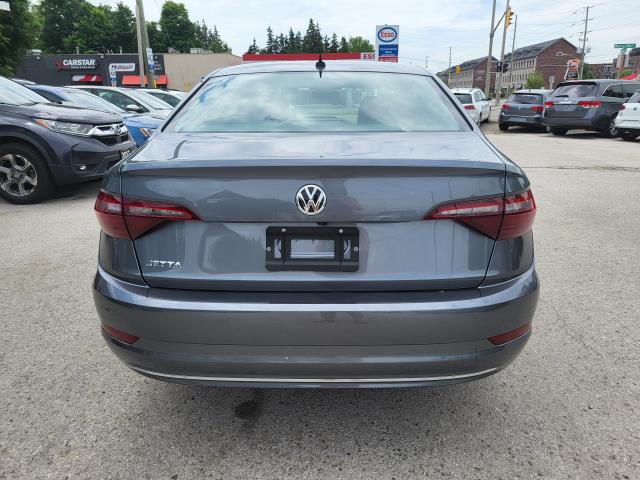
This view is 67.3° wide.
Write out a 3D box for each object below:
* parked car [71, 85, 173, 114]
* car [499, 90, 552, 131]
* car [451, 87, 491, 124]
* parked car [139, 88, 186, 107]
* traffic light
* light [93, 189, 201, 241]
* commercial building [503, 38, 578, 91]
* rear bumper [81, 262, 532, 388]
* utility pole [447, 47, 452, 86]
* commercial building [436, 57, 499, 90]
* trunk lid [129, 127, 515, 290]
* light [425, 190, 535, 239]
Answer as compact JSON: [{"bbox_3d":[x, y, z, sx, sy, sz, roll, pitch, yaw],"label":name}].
[{"bbox_3d":[-4.800,-2.968,11.741,4.500,1.460,1.790,1,17,3],"label":"parked car"},{"bbox_3d":[8.478,-4.921,18.350,1.800,1.475,4.300,14,22,40],"label":"car"},{"bbox_3d":[6.400,-5.903,21.404,1.850,1.640,4.600,7,18,23],"label":"car"},{"bbox_3d":[-4.500,-3.676,14.137,4.500,1.470,1.800,2,17,7],"label":"parked car"},{"bbox_3d":[11.294,-13.174,28.500,0.400,1.000,0.450,1,17,2],"label":"traffic light"},{"bbox_3d":[-0.645,-0.093,1.762,0.480,0.155,0.300,0,17,1],"label":"light"},{"bbox_3d":[59.100,-46.328,133.843,11.600,14.800,34.000,1,17,2],"label":"commercial building"},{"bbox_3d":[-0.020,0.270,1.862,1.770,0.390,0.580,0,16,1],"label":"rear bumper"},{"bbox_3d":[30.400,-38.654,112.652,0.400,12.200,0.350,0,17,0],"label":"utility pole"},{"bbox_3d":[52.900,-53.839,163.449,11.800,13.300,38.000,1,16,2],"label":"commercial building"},{"bbox_3d":[-0.020,-0.128,1.740,1.290,0.480,0.540,0,16,1],"label":"trunk lid"},{"bbox_3d":[0.590,-0.093,1.762,0.480,0.155,0.300,0,17,1],"label":"light"}]

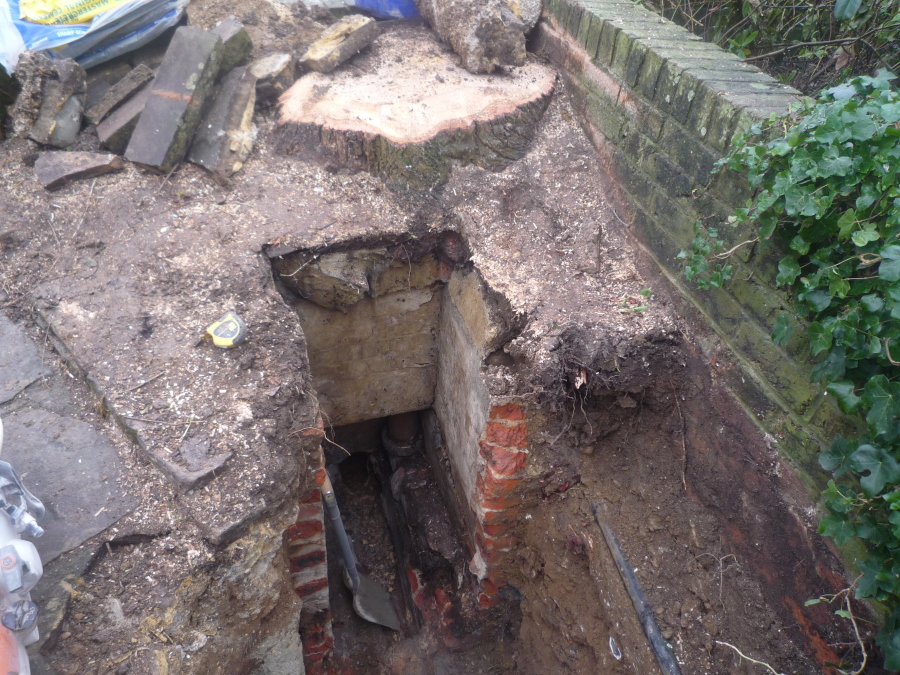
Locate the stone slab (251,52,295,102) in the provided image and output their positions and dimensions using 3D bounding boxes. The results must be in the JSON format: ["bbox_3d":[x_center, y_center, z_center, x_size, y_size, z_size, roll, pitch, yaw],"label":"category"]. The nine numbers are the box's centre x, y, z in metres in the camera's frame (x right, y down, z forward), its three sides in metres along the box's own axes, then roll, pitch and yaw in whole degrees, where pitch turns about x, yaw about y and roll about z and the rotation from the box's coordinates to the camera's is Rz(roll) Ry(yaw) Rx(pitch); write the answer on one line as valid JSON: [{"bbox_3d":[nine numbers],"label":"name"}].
[{"bbox_3d":[-0.514,-0.754,1.881,0.072,0.080,0.180,9,39,3],"label":"stone slab"}]

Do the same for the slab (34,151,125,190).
[{"bbox_3d":[-0.917,-0.414,1.609,0.178,0.030,0.155,-3,44,-12],"label":"slab"}]

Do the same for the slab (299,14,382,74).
[{"bbox_3d":[-0.323,-0.866,1.917,0.090,0.052,0.420,11,40,6],"label":"slab"}]

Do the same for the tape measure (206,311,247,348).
[{"bbox_3d":[-0.438,-0.015,1.278,0.064,0.036,0.066,19,41,15],"label":"tape measure"}]

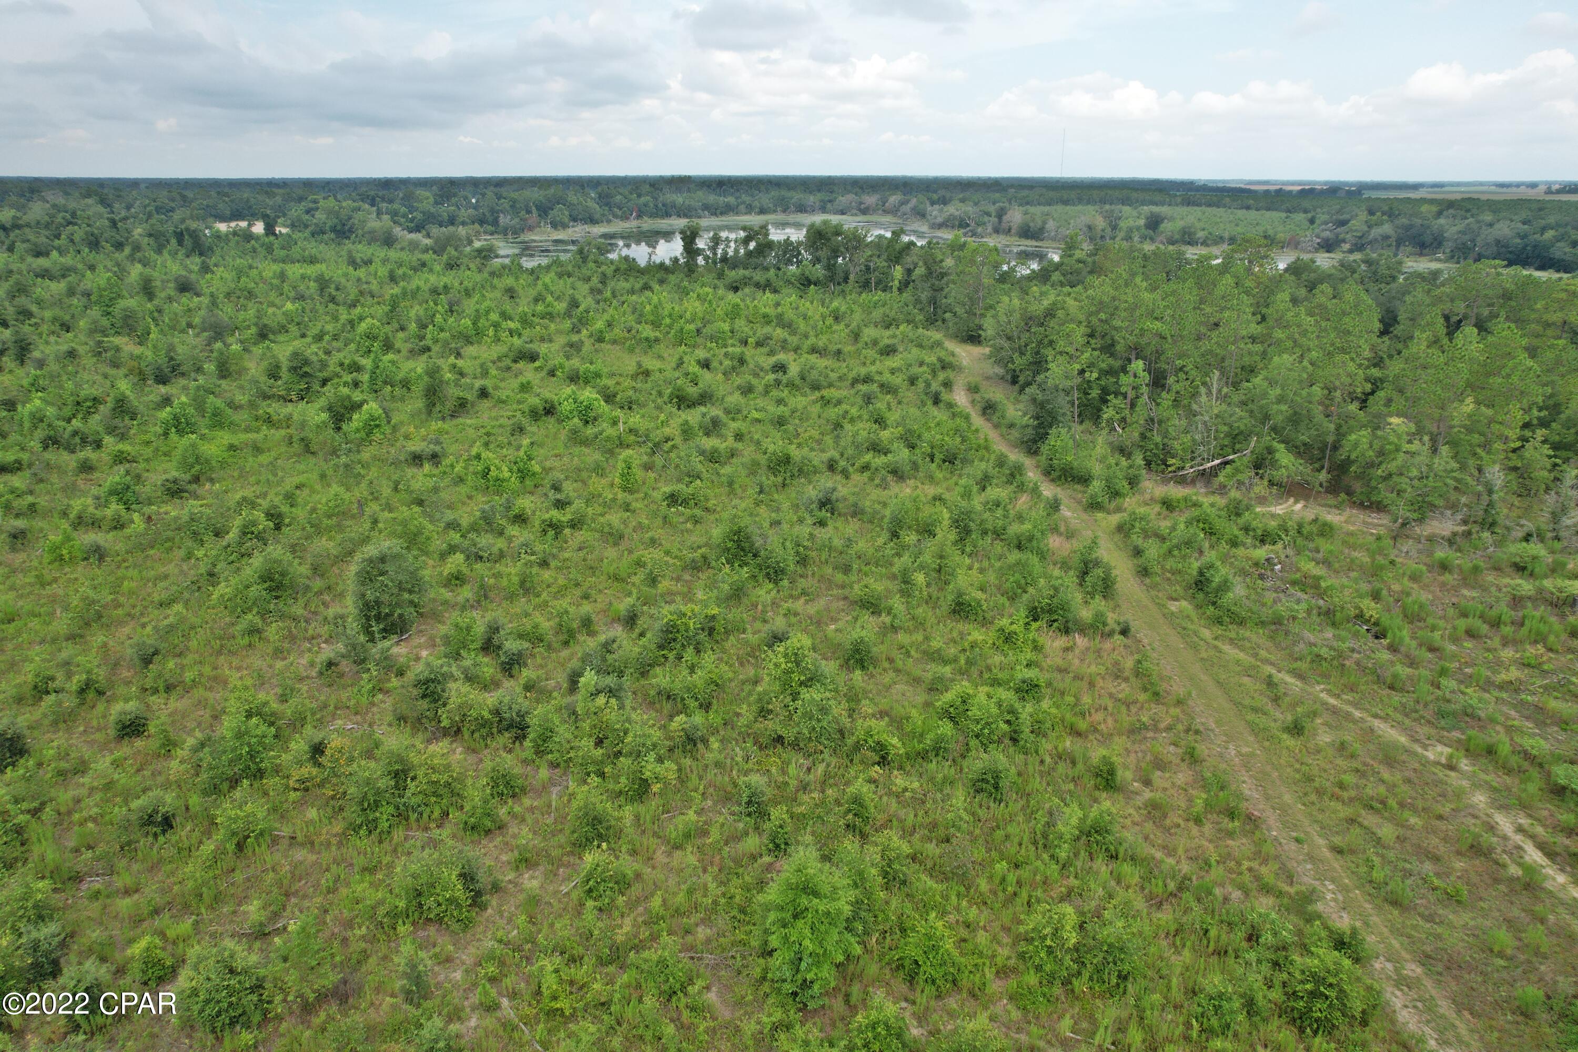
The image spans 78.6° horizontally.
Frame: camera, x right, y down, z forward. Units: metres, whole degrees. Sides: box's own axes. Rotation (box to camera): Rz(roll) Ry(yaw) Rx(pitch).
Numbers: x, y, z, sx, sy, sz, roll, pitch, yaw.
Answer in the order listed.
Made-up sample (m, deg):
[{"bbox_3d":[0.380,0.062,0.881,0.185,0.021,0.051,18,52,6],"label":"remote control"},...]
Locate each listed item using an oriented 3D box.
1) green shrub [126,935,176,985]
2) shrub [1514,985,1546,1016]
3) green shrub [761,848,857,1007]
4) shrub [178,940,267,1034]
[{"bbox_3d":[-21.802,14.835,32.968,1.357,1.605,1.357,-16,25,-37],"label":"green shrub"},{"bbox_3d":[24.550,15.711,31.957,0.852,0.825,0.852,-19,27,-42],"label":"shrub"},{"bbox_3d":[0.515,10.224,24.577,2.440,4.160,2.370,0,20,0],"label":"green shrub"},{"bbox_3d":[-18.331,14.921,31.250,2.411,2.624,2.411,-14,24,-35],"label":"shrub"}]

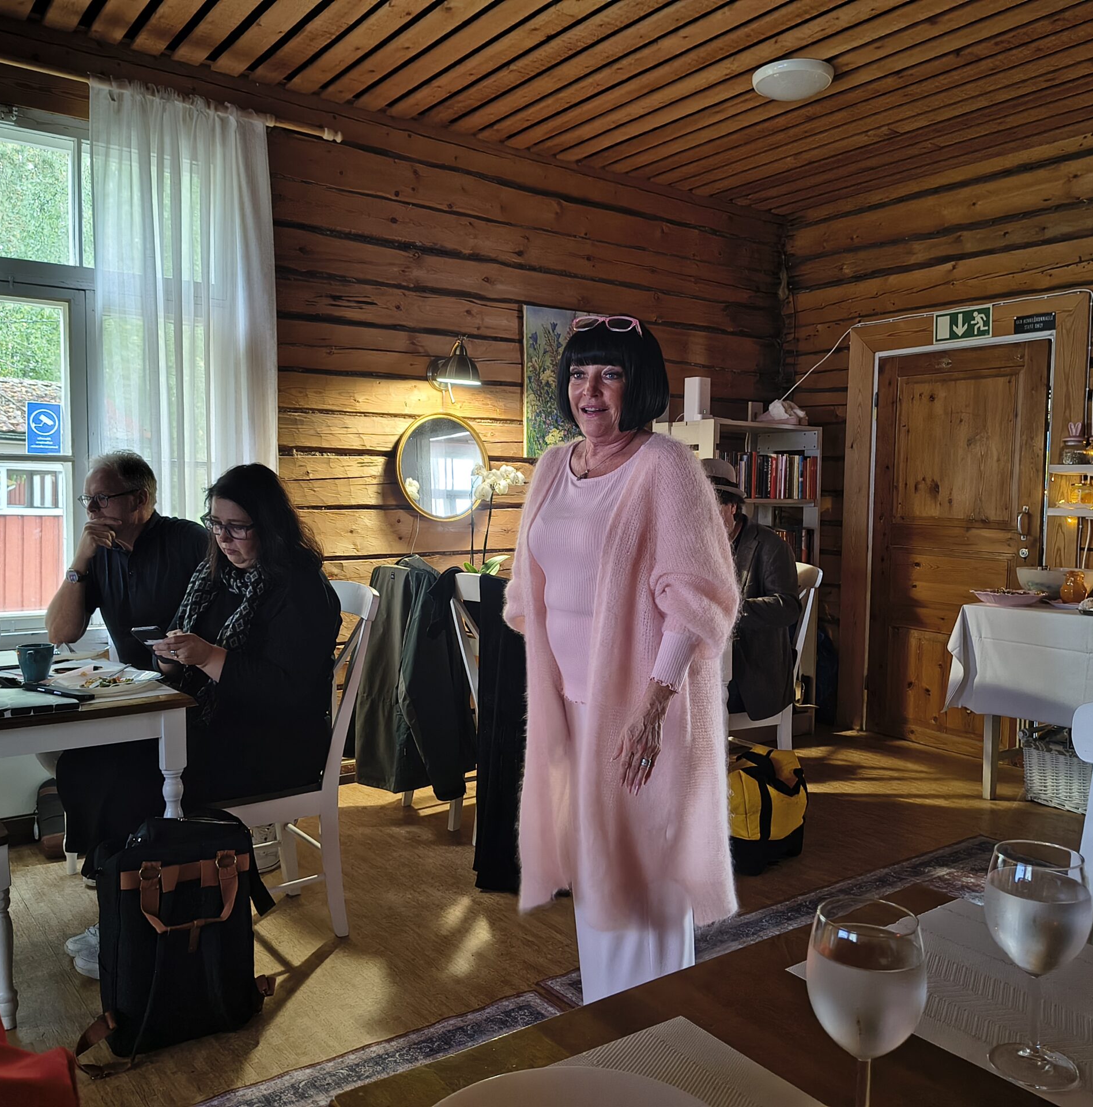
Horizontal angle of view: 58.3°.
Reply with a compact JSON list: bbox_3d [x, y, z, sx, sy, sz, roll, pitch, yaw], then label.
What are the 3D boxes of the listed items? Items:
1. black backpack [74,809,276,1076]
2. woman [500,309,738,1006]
[{"bbox_3d":[-0.912,0.914,2.413,0.335,0.480,0.240,-2,5,-29],"label":"black backpack"},{"bbox_3d":[0.143,0.361,1.981,0.500,1.660,0.370,3,5,37],"label":"woman"}]

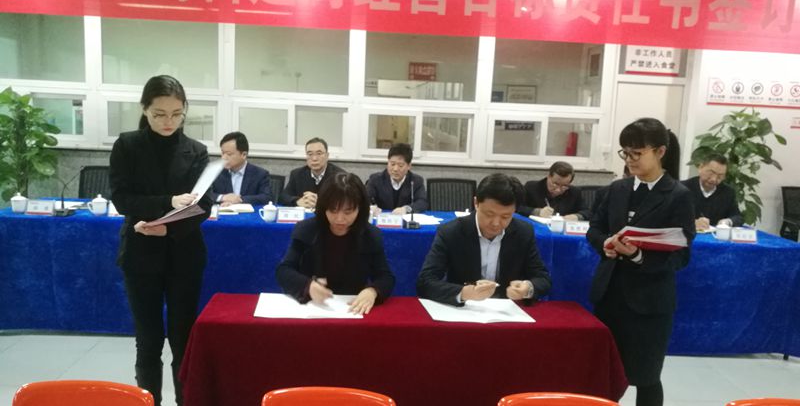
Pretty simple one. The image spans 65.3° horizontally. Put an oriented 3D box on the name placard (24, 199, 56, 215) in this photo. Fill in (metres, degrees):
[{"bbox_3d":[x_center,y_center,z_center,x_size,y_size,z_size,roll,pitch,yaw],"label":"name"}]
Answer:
[{"bbox_3d":[-2.431,0.024,4.225,0.200,0.100,0.070,2,9,-5],"label":"name placard"}]

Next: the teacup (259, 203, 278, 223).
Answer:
[{"bbox_3d":[-0.915,0.060,4.341,0.125,0.137,0.095,2,9,-3],"label":"teacup"}]

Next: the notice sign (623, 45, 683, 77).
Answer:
[{"bbox_3d":[2.886,-1.641,7.078,0.600,0.360,0.015,2,8,-4],"label":"notice sign"}]

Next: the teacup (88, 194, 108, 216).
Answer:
[{"bbox_3d":[-2.098,0.005,4.339,0.132,0.137,0.100,2,9,-3],"label":"teacup"}]

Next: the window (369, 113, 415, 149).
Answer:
[{"bbox_3d":[-0.074,-0.798,7.014,0.540,0.400,0.040,2,9,-3],"label":"window"}]

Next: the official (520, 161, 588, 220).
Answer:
[{"bbox_3d":[1.223,0.265,5.044,0.540,1.230,0.740,3,8,-1],"label":"official"}]

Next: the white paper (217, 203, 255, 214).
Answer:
[{"bbox_3d":[-1.195,0.036,4.517,0.300,0.030,0.230,2,8,-4],"label":"white paper"}]

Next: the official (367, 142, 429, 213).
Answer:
[{"bbox_3d":[-0.035,0.179,5.004,0.500,1.300,0.750,2,8,-4],"label":"official"}]

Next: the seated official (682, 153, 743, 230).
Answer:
[{"bbox_3d":[2.416,0.282,5.050,0.530,1.320,0.730,3,8,2],"label":"seated official"}]

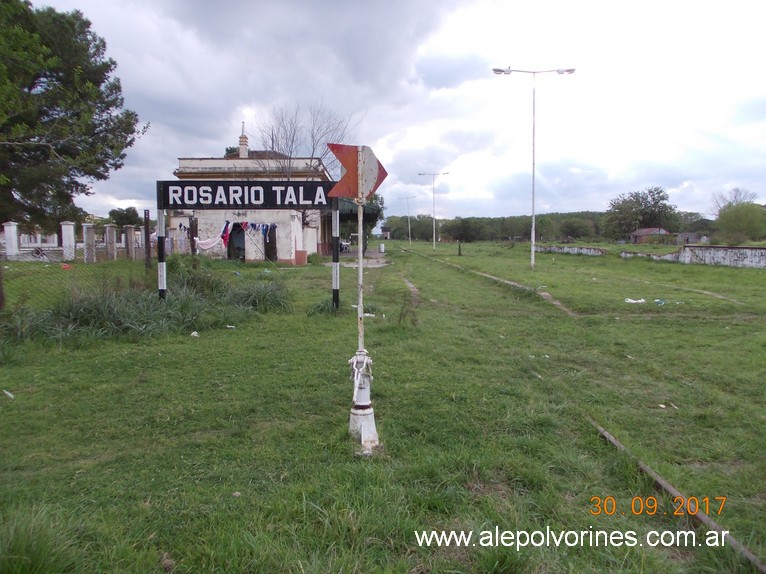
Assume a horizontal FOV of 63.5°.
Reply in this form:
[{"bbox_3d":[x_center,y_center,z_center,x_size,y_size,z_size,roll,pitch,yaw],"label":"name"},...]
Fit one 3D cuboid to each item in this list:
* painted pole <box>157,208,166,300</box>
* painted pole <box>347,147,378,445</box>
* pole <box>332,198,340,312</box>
[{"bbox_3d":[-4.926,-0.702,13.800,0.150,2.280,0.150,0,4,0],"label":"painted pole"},{"bbox_3d":[-0.154,0.071,4.880,0.230,2.330,0.230,0,4,0],"label":"painted pole"},{"bbox_3d":[-1.040,-0.735,13.800,0.150,2.550,0.150,0,4,0],"label":"pole"}]

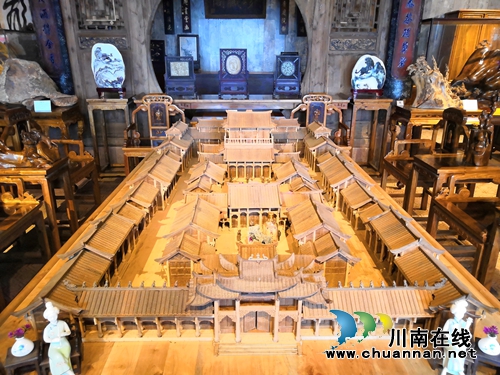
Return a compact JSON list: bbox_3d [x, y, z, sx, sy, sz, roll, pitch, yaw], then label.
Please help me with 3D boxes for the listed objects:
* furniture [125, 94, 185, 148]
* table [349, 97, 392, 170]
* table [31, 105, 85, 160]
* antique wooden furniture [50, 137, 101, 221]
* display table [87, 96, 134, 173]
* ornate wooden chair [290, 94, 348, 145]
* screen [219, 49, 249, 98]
[{"bbox_3d":[-1.030,-0.498,4.363,0.650,1.020,0.580,-1,18,-3],"label":"furniture"},{"bbox_3d":[1.460,-0.672,5.021,0.480,0.940,0.480,-1,18,-3],"label":"table"},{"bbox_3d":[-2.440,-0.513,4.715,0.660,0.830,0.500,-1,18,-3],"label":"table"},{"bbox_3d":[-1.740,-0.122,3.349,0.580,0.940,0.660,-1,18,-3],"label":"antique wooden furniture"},{"bbox_3d":[-1.670,-0.628,4.888,0.480,0.940,0.480,-1,18,-3],"label":"display table"},{"bbox_3d":[0.780,-0.535,4.477,0.650,1.020,0.580,-1,18,-3],"label":"ornate wooden chair"},{"bbox_3d":[-0.205,-1.356,4.691,0.360,0.585,0.180,-1,18,-3],"label":"screen"}]

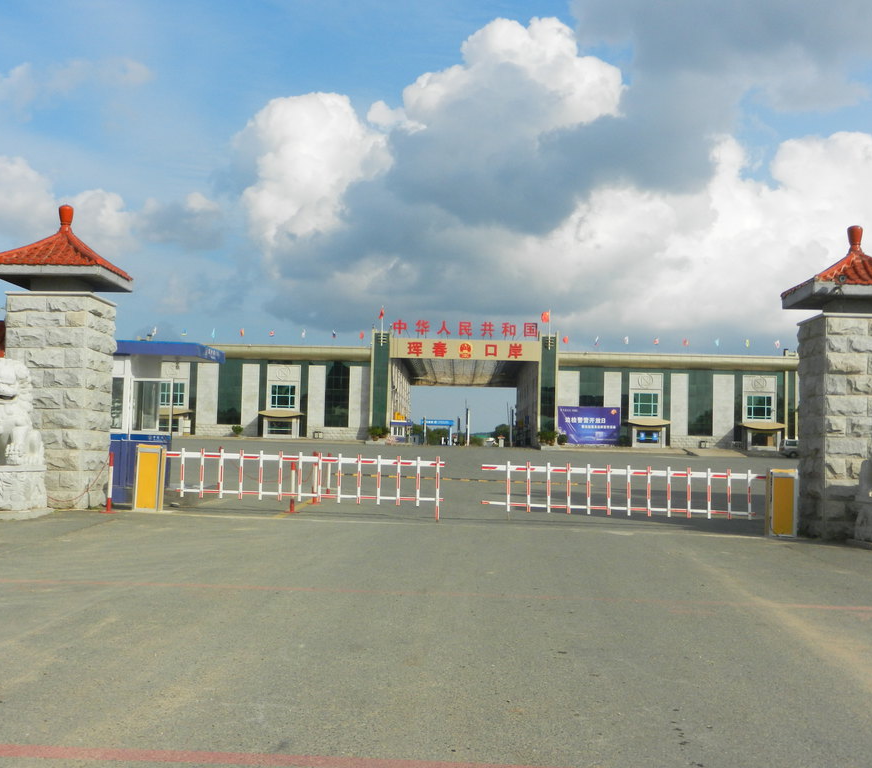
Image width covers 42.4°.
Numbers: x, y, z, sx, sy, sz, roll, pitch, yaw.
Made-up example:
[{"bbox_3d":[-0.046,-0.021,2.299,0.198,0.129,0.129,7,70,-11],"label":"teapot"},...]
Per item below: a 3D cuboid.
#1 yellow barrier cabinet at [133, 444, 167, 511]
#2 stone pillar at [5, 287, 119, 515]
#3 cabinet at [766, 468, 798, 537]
[{"bbox_3d":[-4.531,1.510,17.863,0.380,1.016,0.337,1,-3,2],"label":"yellow barrier cabinet"},{"bbox_3d":[-6.218,0.290,18.512,1.357,3.414,1.336,1,-3,2],"label":"stone pillar"},{"bbox_3d":[5.299,1.825,17.225,0.375,1.005,0.337,1,-3,2],"label":"cabinet"}]

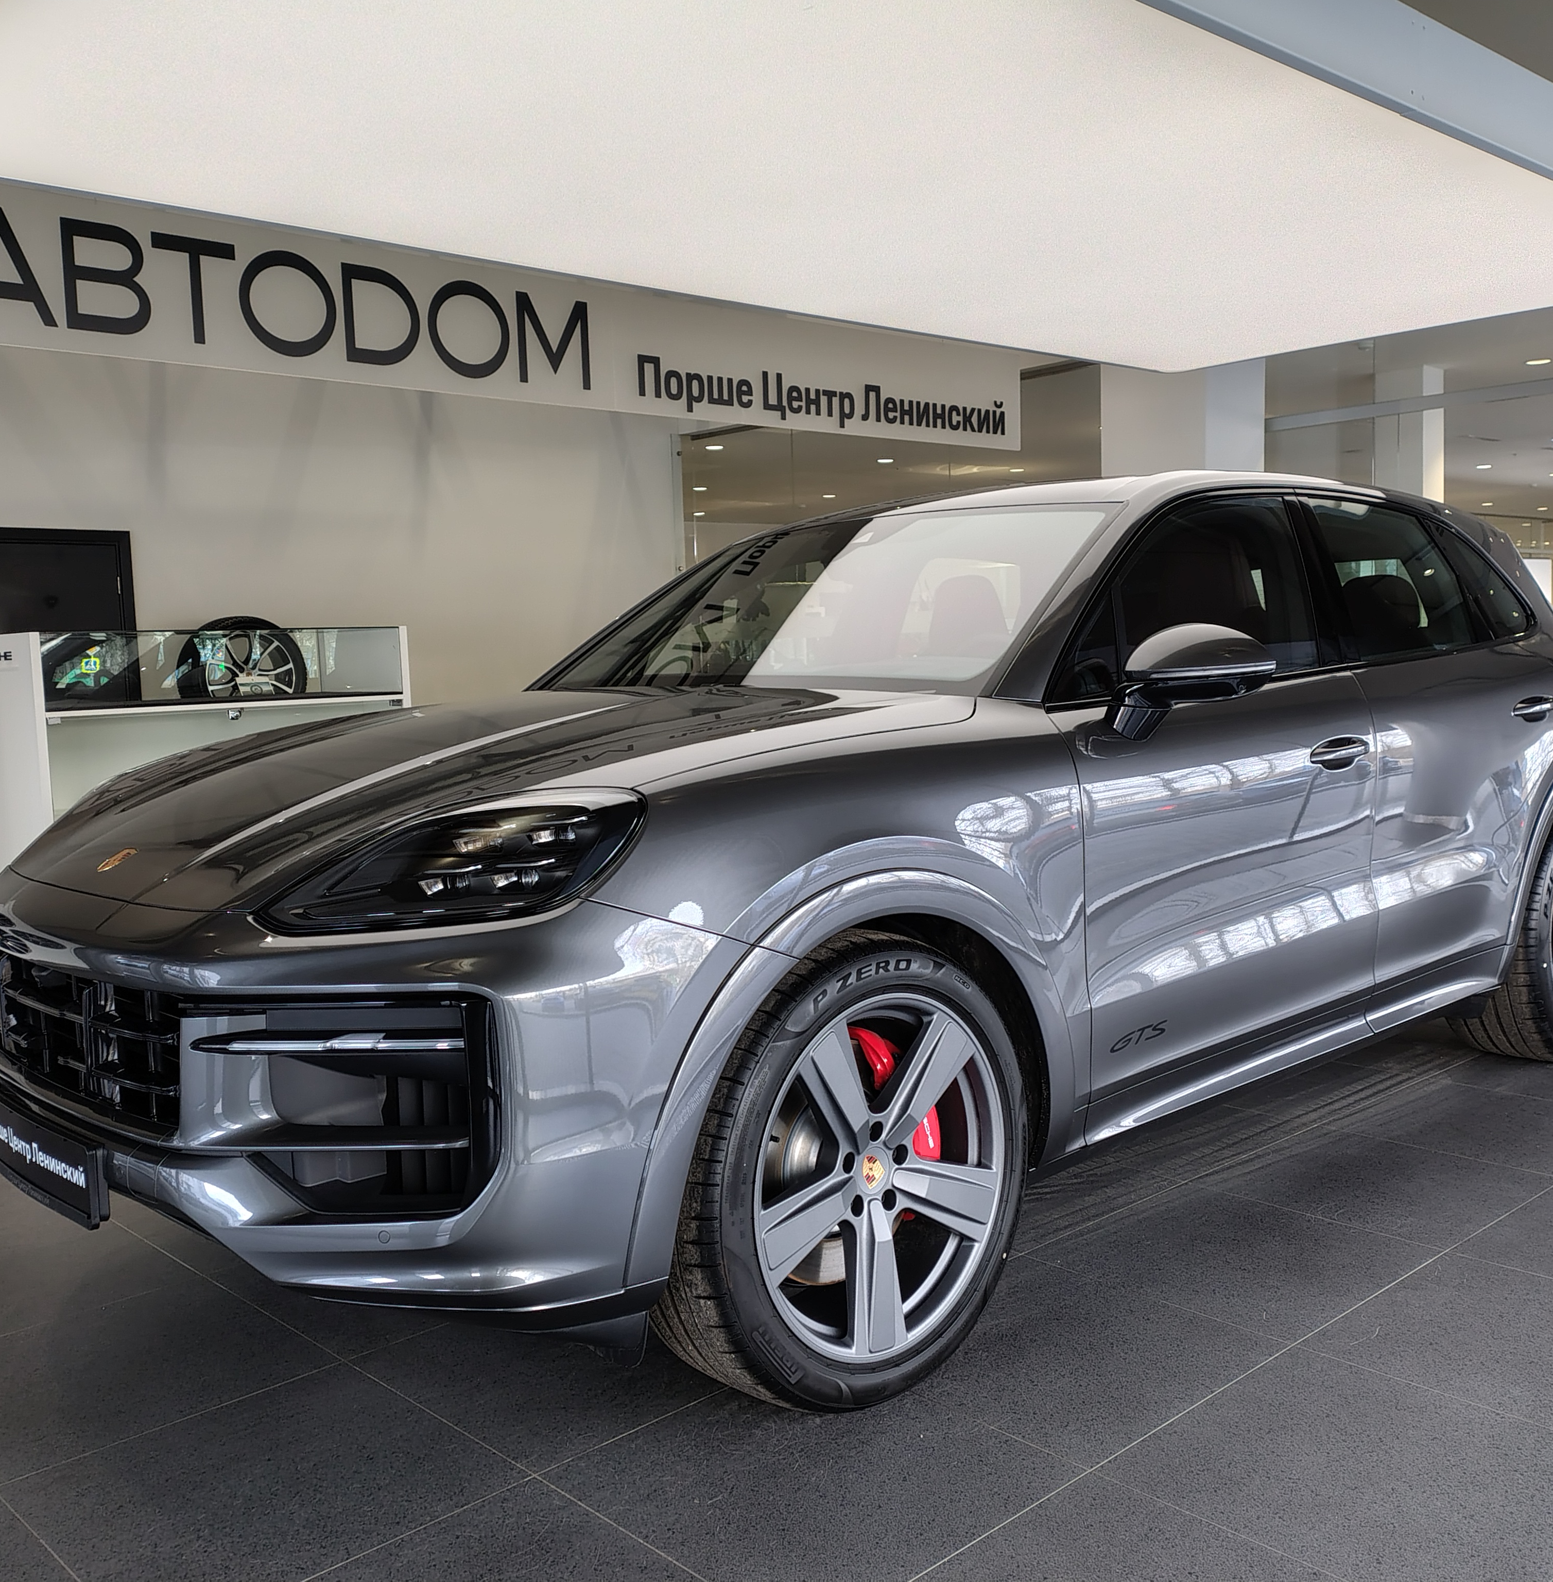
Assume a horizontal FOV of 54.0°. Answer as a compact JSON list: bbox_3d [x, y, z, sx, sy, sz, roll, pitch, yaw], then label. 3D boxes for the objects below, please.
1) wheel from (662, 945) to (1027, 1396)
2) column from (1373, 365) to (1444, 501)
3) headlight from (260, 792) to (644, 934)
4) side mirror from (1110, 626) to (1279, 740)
[{"bbox_3d":[0.098,0.642,2.651,0.785,0.785,0.290,-7,7,-43],"label":"wheel"},{"bbox_3d":[4.703,-1.505,11.307,0.370,3.050,0.370,-7,7,-43],"label":"column"},{"bbox_3d":[-0.493,0.119,2.318,0.420,0.215,0.460,-7,7,-43],"label":"headlight"},{"bbox_3d":[0.840,-0.223,3.088,0.210,0.225,0.260,-7,7,-43],"label":"side mirror"}]

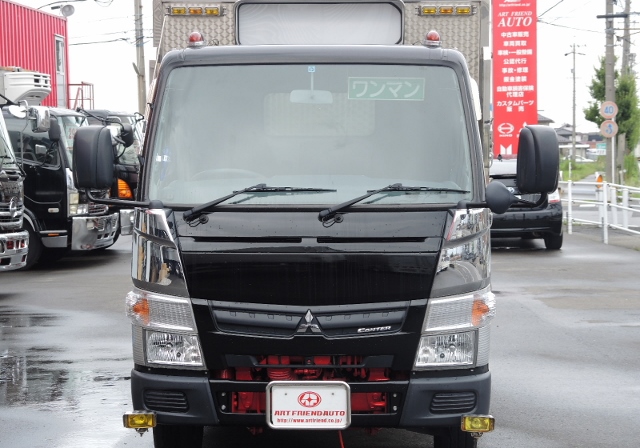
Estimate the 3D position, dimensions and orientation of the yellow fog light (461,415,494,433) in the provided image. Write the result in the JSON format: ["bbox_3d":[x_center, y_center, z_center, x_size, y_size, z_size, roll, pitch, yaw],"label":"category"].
[{"bbox_3d":[0.727,0.918,7.810,0.155,0.078,0.080,0,2,2],"label":"yellow fog light"}]

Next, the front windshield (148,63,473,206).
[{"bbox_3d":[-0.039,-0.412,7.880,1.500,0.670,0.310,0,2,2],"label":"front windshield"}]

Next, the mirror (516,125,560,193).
[{"bbox_3d":[1.006,-0.301,7.830,0.185,0.310,0.110,-1,2,-14],"label":"mirror"}]

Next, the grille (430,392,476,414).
[{"bbox_3d":[0.609,0.817,7.760,0.212,0.103,0.050,0,2,-7],"label":"grille"}]

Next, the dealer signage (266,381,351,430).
[{"bbox_3d":[-0.052,0.816,7.650,0.380,0.220,0.030,0,2,2],"label":"dealer signage"}]

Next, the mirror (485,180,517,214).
[{"bbox_3d":[0.833,-0.123,7.870,0.150,0.157,0.120,-2,3,-41],"label":"mirror"}]

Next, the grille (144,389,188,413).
[{"bbox_3d":[-0.698,0.797,7.680,0.215,0.110,0.075,1,2,14],"label":"grille"}]

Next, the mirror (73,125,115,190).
[{"bbox_3d":[-1.048,-0.305,7.870,0.180,0.305,0.110,1,2,16],"label":"mirror"}]

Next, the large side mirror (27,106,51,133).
[{"bbox_3d":[-2.826,-1.052,17.200,0.150,0.265,0.190,-1,2,-20],"label":"large side mirror"}]

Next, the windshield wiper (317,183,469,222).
[{"bbox_3d":[0.331,-0.098,7.770,0.690,0.175,0.130,0,2,2],"label":"windshield wiper"}]

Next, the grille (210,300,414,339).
[{"bbox_3d":[-0.045,0.428,7.620,0.885,0.170,0.100,0,2,2],"label":"grille"}]

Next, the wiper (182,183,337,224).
[{"bbox_3d":[-0.281,-0.100,7.900,0.710,0.185,0.090,0,-10,2],"label":"wiper"}]

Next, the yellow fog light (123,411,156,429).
[{"bbox_3d":[-0.832,0.904,7.850,0.153,0.078,0.080,0,2,-3],"label":"yellow fog light"}]

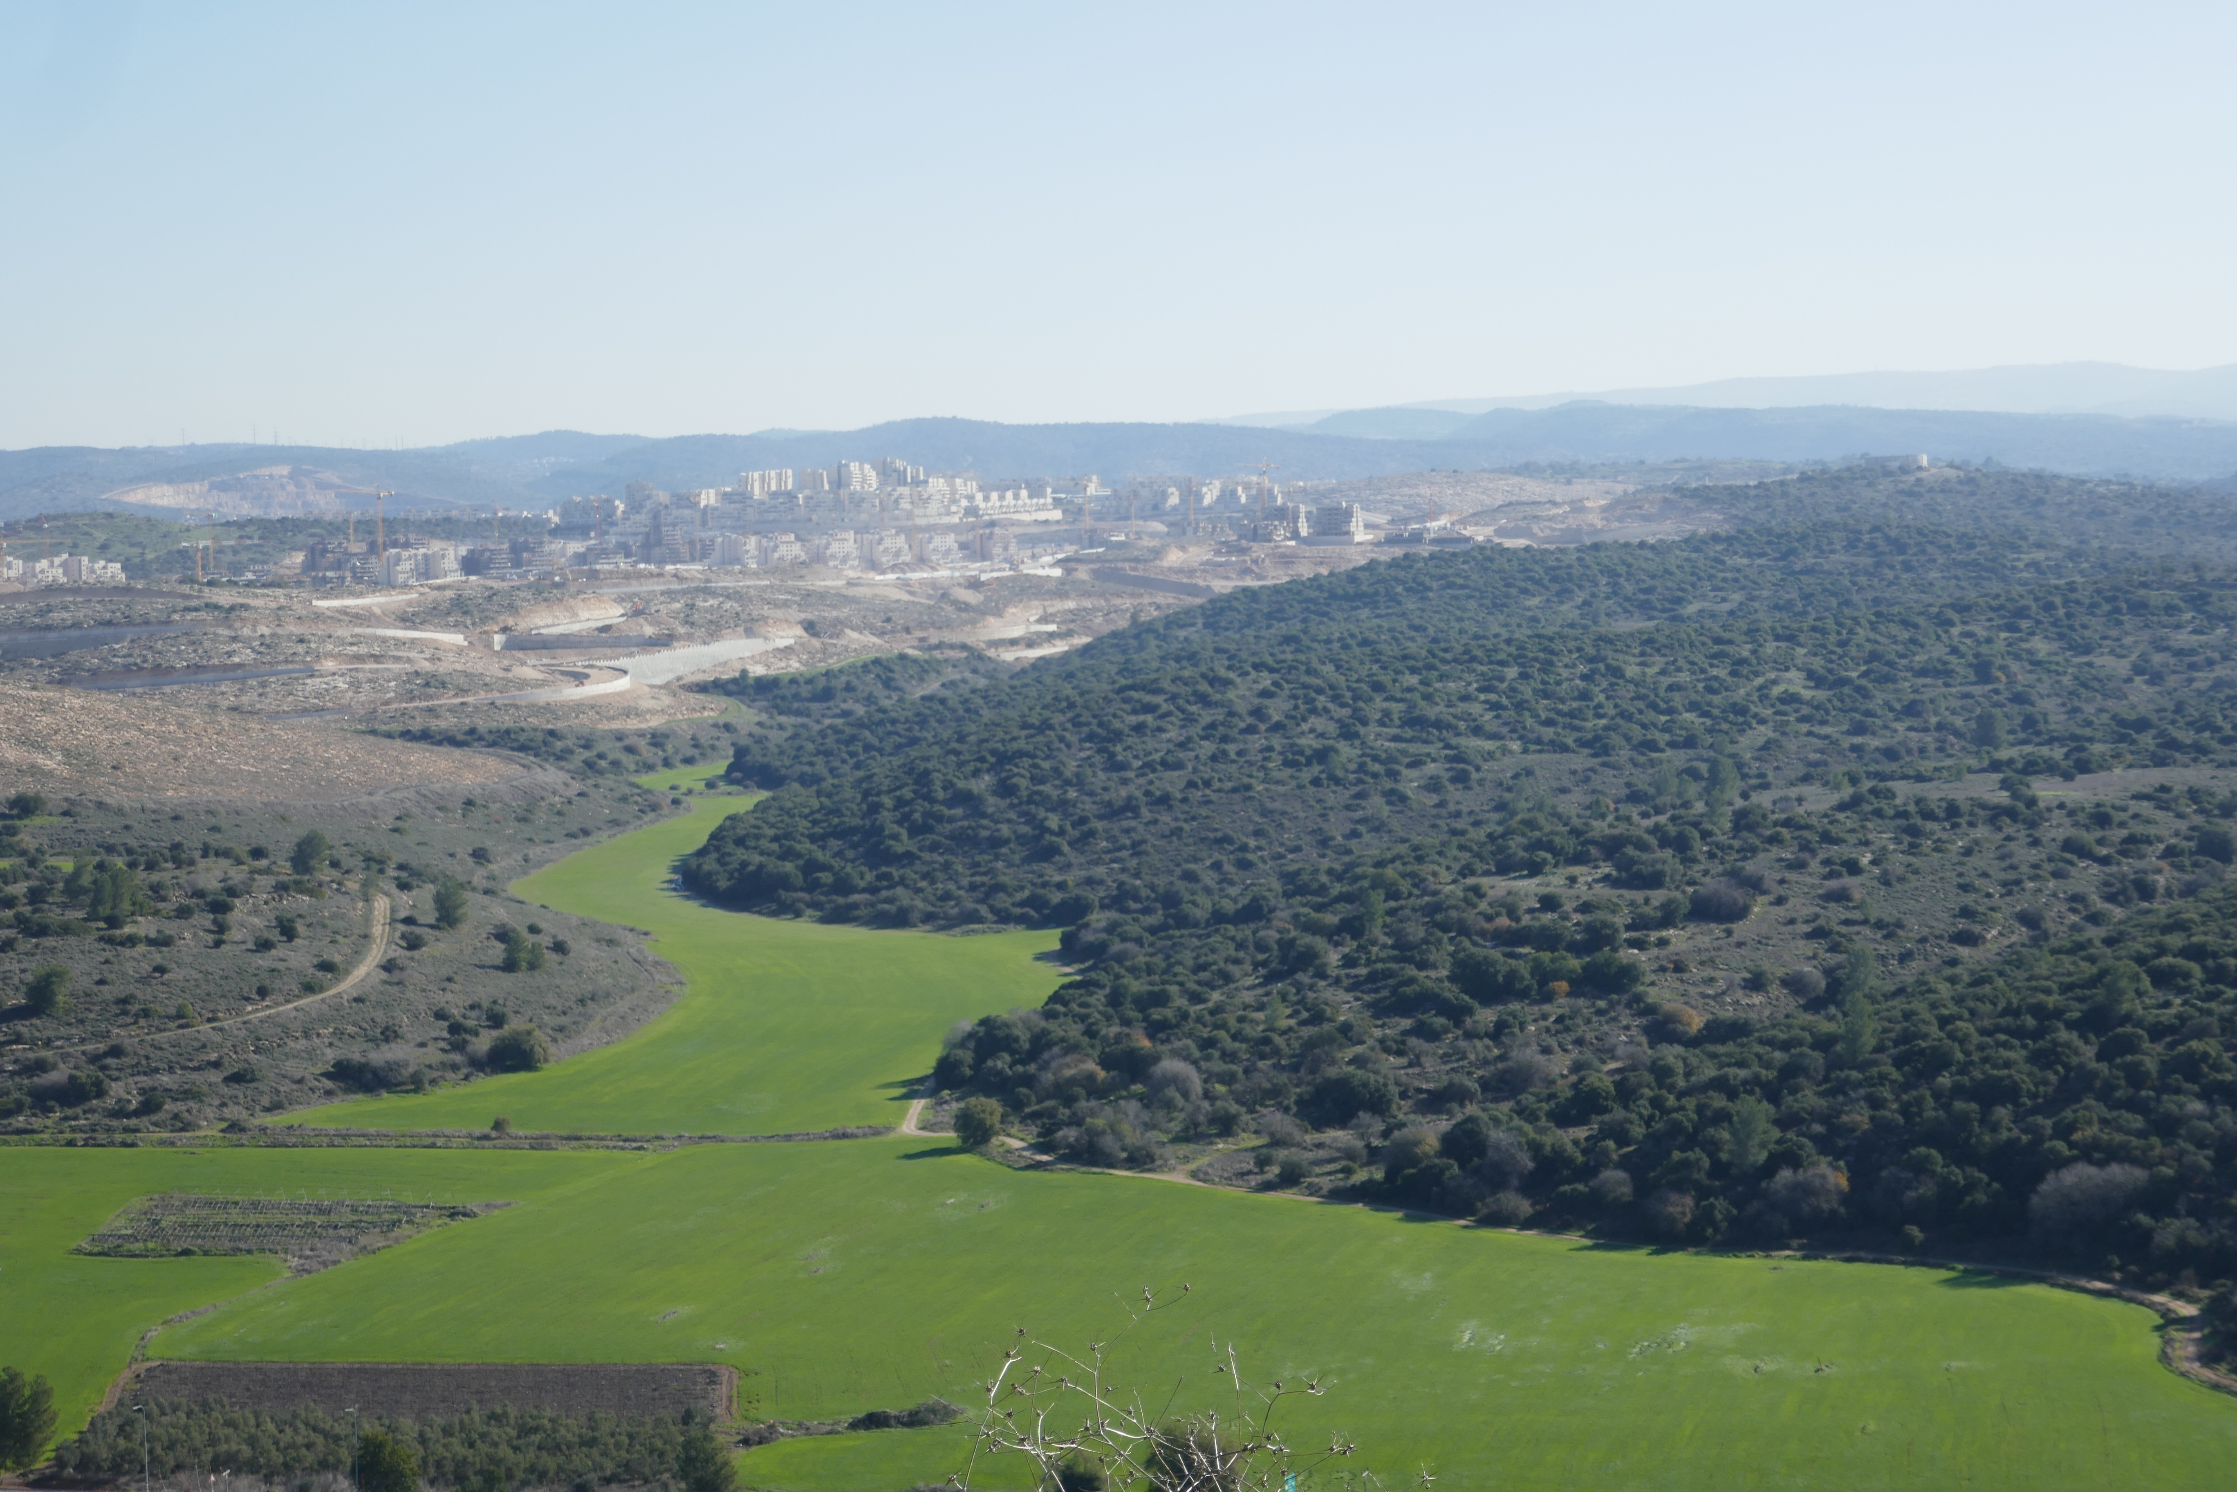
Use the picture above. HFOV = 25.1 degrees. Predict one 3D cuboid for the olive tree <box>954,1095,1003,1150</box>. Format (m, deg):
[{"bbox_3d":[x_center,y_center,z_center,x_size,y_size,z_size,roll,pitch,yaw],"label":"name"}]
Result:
[{"bbox_3d":[-26.252,70.581,945.000,9.100,8.800,9.000,-1,3,0],"label":"olive tree"}]

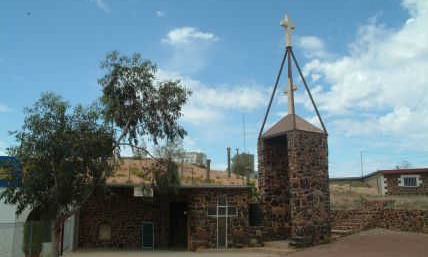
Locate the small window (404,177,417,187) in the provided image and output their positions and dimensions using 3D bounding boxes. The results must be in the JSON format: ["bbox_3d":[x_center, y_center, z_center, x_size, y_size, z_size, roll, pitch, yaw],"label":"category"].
[{"bbox_3d":[19.561,5.306,36.673,1.200,0.950,0.150,-2,-11,8],"label":"small window"}]

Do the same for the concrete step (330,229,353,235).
[{"bbox_3d":[6.517,5.280,18.829,1.200,0.230,0.380,-2,-12,10],"label":"concrete step"}]

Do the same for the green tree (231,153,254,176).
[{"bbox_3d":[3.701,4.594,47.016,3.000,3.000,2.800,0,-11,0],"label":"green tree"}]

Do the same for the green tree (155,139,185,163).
[{"bbox_3d":[-5.712,2.889,48.378,3.900,3.000,3.600,0,-11,0],"label":"green tree"}]

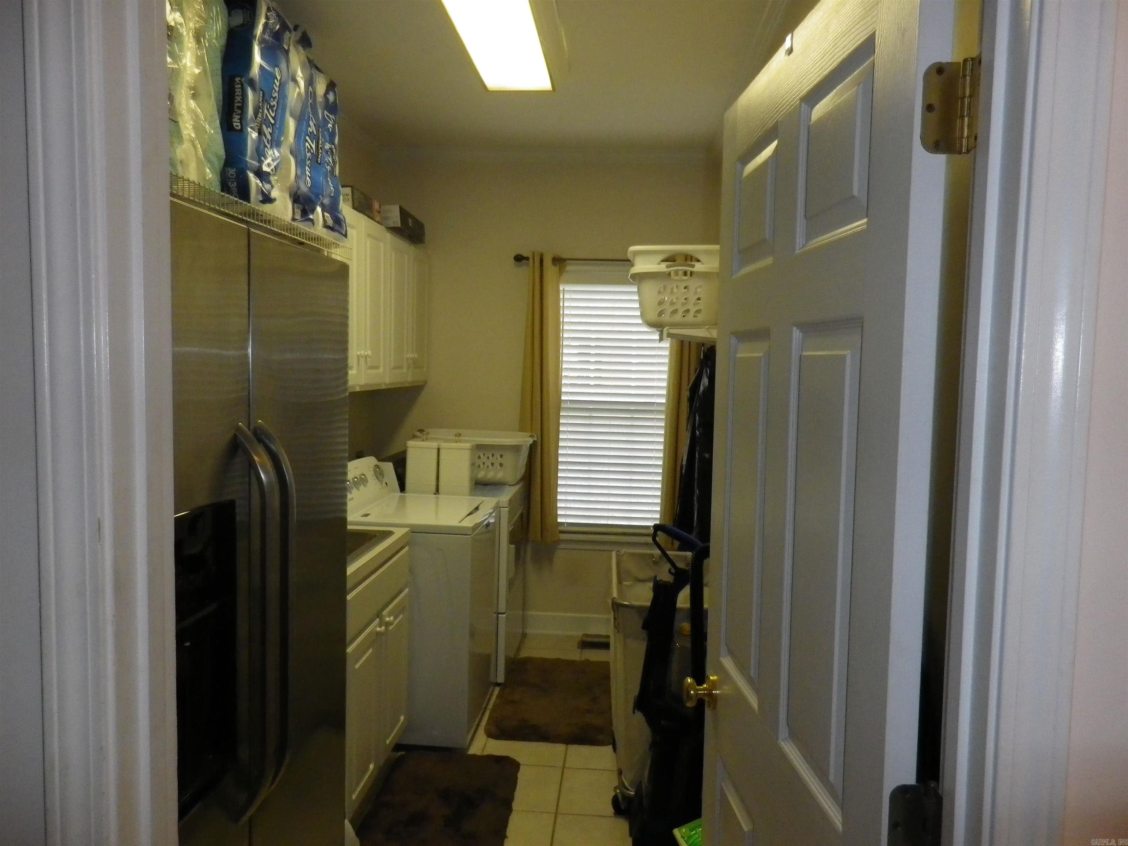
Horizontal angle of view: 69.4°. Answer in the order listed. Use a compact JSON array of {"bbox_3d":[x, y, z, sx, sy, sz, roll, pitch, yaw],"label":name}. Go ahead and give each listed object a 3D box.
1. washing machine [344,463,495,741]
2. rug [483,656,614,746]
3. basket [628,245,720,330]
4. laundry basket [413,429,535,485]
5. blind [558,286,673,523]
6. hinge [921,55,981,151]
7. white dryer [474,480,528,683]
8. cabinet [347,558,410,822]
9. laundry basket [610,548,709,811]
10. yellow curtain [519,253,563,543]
[{"bbox_3d":[-0.693,0.743,3.651,0.692,1.102,0.699,1,4,4],"label":"washing machine"},{"bbox_3d":[0.000,1.283,3.844,0.584,0.025,0.905,1,4,4],"label":"rug"},{"bbox_3d":[0.523,-0.608,3.852,0.455,0.367,0.624,1,4,4],"label":"basket"},{"bbox_3d":[-0.475,0.203,4.442,0.637,0.277,0.468,1,4,4],"label":"laundry basket"},{"bbox_3d":[0.276,-0.100,4.589,0.659,1.423,0.050,1,4,4],"label":"blind"},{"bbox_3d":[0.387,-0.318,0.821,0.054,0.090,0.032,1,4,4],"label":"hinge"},{"bbox_3d":[-0.610,0.705,4.360,0.739,1.081,0.709,1,4,4],"label":"white dryer"},{"bbox_3d":[-0.936,0.903,2.874,0.604,0.880,0.765,1,4,4],"label":"cabinet"},{"bbox_3d":[0.391,0.970,3.095,0.422,0.770,0.674,1,4,4],"label":"laundry basket"},{"bbox_3d":[-0.117,-0.128,4.556,0.231,1.620,0.111,1,4,4],"label":"yellow curtain"}]

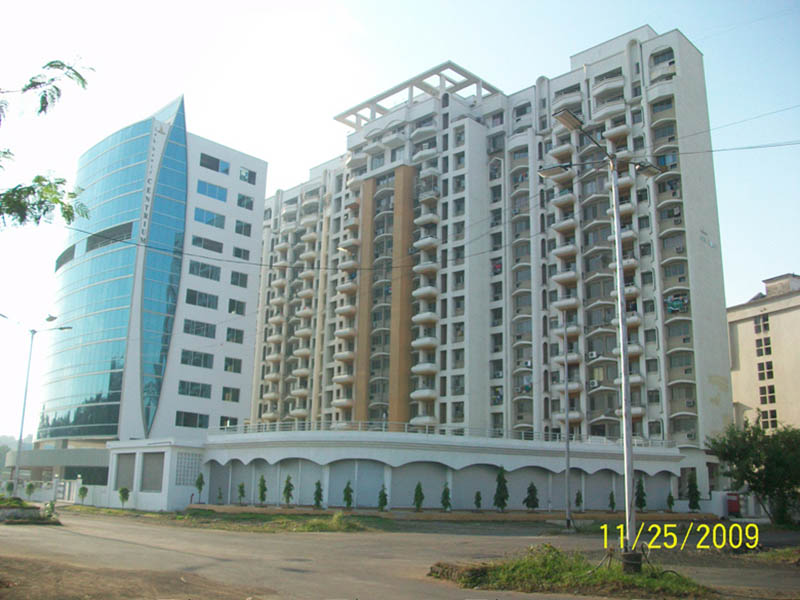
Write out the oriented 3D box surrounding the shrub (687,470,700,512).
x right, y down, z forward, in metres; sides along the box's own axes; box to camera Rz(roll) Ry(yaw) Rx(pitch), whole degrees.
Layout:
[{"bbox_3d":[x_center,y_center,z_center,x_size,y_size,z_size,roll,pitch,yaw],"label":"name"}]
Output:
[{"bbox_3d":[17.721,11.532,44.650,0.820,2.553,0.820,1,-14,0],"label":"shrub"}]

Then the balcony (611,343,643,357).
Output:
[{"bbox_3d":[22.486,4.917,73.662,1.650,1.170,2.700,14,-18,-43],"label":"balcony"}]

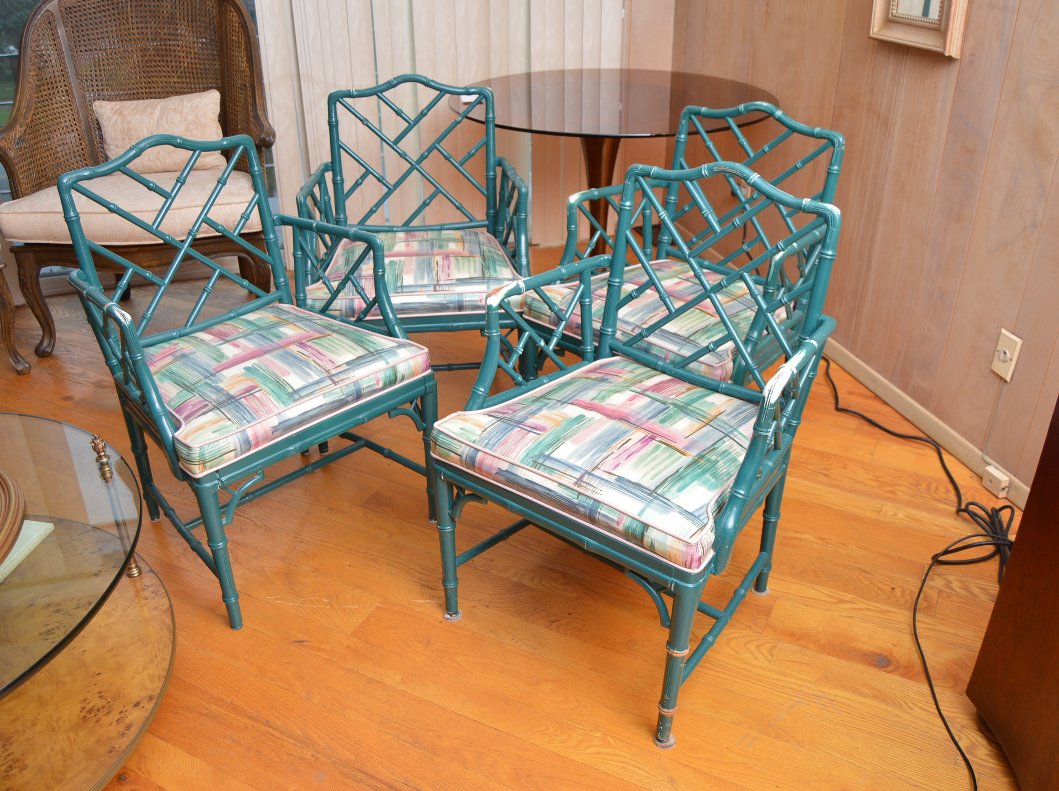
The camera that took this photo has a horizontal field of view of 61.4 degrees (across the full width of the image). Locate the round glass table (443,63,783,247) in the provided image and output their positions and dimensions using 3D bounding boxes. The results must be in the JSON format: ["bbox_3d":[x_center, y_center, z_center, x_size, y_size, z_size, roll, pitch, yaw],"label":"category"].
[{"bbox_3d":[0.312,-0.773,3.386,1.202,0.720,1.202,0,29,0],"label":"round glass table"}]

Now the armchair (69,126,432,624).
[{"bbox_3d":[-0.617,-0.084,1.972,0.578,0.905,0.616,25,38,37],"label":"armchair"}]

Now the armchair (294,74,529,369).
[{"bbox_3d":[-0.314,-0.390,2.516,0.616,0.905,0.578,-3,29,-5],"label":"armchair"}]

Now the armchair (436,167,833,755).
[{"bbox_3d":[0.213,0.055,1.721,0.616,0.905,0.578,22,36,34],"label":"armchair"}]

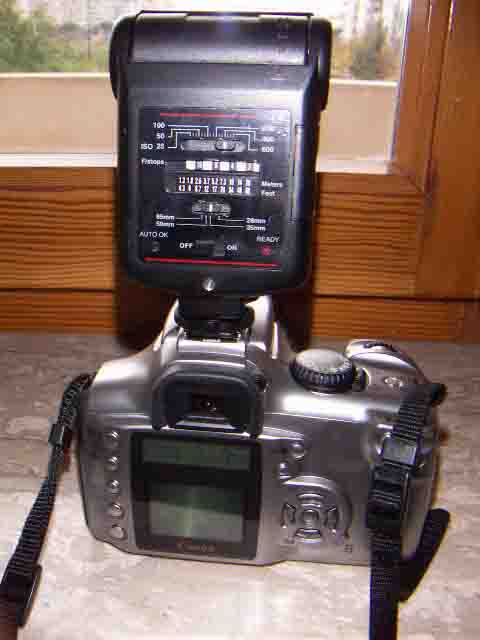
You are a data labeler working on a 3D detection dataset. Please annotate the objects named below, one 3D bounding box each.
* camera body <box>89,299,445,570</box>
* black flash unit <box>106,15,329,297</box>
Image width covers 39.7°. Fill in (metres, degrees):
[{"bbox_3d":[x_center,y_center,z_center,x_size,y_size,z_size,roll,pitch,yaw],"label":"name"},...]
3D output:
[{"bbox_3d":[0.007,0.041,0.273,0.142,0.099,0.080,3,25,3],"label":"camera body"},{"bbox_3d":[-0.005,-0.062,0.259,0.072,0.104,0.078,3,25,3],"label":"black flash unit"}]

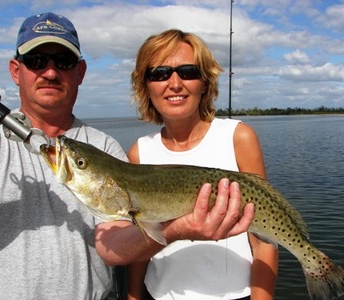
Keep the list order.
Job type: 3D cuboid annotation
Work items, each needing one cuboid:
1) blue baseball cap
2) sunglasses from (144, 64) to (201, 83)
[{"bbox_3d":[-0.322,-0.302,1.080,0.168,0.122,0.265,-2,13,-19],"label":"blue baseball cap"},{"bbox_3d":[0.002,-0.207,1.120,0.142,0.044,0.150,-4,9,-4],"label":"sunglasses"}]

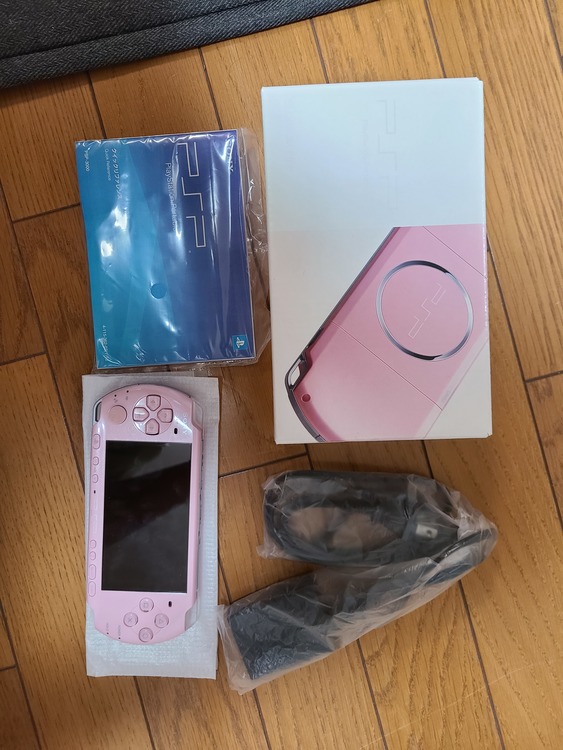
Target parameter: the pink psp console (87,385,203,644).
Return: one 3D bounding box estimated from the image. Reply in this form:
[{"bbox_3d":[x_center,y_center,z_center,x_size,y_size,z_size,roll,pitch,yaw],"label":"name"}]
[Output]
[{"bbox_3d":[-0.088,0.091,0.365,0.071,0.019,0.169,2,91,1],"label":"pink psp console"}]

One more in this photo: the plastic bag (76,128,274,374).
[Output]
[{"bbox_3d":[-0.068,-0.080,0.368,0.118,0.011,0.151,-4,91,1],"label":"plastic bag"}]

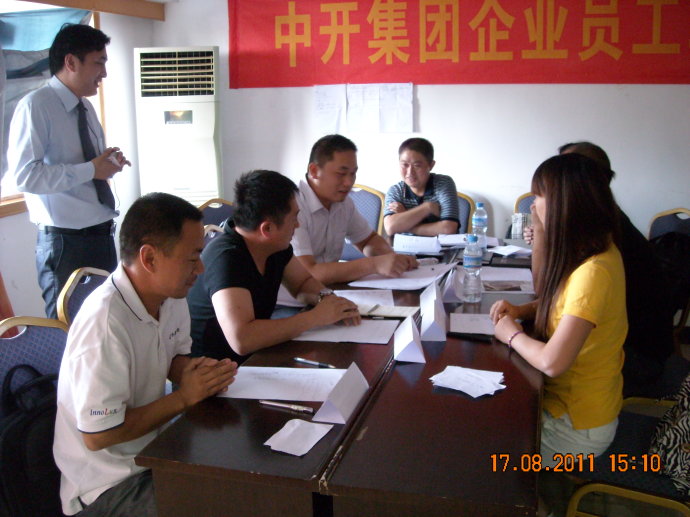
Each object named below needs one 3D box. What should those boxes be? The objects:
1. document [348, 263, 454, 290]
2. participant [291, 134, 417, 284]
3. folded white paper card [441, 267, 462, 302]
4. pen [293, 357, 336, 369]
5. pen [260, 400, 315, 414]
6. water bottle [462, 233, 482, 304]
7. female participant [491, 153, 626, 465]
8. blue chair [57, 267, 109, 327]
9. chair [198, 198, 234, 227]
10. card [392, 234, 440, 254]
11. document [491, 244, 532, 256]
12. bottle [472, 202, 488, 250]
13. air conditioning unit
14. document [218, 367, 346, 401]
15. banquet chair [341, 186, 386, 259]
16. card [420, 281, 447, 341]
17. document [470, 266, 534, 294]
[{"bbox_3d":[0.223,0.071,2.746,0.330,0.040,0.360,3,14,16],"label":"document"},{"bbox_3d":[-0.021,0.151,2.896,0.680,1.310,0.540,6,16,27],"label":"participant"},{"bbox_3d":[0.404,0.100,2.552,0.076,0.064,0.220,2,14,12],"label":"folded white paper card"},{"bbox_3d":[-0.085,0.289,1.922,0.142,0.011,0.012,6,15,32],"label":"pen"},{"bbox_3d":[-0.141,0.354,1.671,0.142,0.012,0.012,4,15,20],"label":"pen"},{"bbox_3d":[0.458,0.035,2.491,0.066,0.235,0.066,-1,12,0],"label":"water bottle"},{"bbox_3d":[0.553,0.312,2.217,0.620,1.288,0.460,3,13,14],"label":"female participant"},{"bbox_3d":[-0.594,0.484,2.374,0.530,0.930,0.440,2,14,11],"label":"blue chair"},{"bbox_3d":[-0.468,0.164,3.678,0.560,0.930,0.440,8,16,33],"label":"chair"},{"bbox_3d":[0.341,-0.070,3.424,0.230,0.035,0.290,-1,12,0],"label":"card"},{"bbox_3d":[0.771,-0.034,3.189,0.260,0.025,0.220,3,14,16],"label":"document"},{"bbox_3d":[0.634,-0.158,3.243,0.066,0.224,0.066,3,15,16],"label":"bottle"},{"bbox_3d":[-1.081,-0.490,4.802,0.520,1.819,0.320,-2,12,-3],"label":"air conditioning unit"},{"bbox_3d":[-0.154,0.320,1.803,0.300,0.006,0.212,0,13,9],"label":"document"},{"bbox_3d":[0.017,0.085,4.113,0.440,0.940,0.560,0,13,7],"label":"banquet chair"},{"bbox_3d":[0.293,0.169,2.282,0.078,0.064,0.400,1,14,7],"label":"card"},{"bbox_3d":[0.609,0.080,2.796,0.275,0.008,0.400,2,13,16],"label":"document"}]

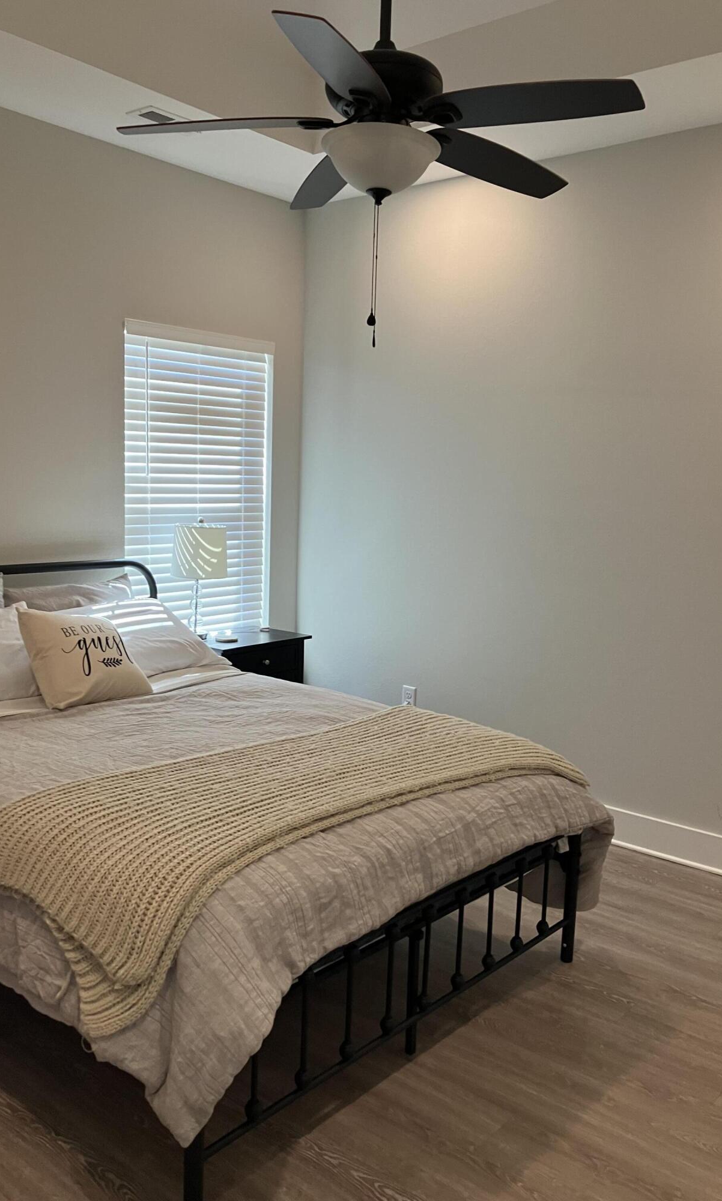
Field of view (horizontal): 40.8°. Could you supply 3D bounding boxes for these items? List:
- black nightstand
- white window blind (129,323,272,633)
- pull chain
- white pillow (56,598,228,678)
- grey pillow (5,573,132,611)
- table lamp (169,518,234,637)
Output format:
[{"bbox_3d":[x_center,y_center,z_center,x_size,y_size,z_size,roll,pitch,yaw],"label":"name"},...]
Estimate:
[{"bbox_3d":[-0.545,0.504,4.485,0.356,0.674,0.559,8,10,40],"label":"black nightstand"},{"bbox_3d":[-0.733,-0.512,4.428,0.090,1.381,0.857,8,10,40],"label":"white window blind"},{"bbox_3d":[0.034,-0.832,2.484,0.025,0.361,0.027,8,10,40],"label":"pull chain"},{"bbox_3d":[-0.906,0.155,3.810,0.690,0.170,0.440,-7,55,-50],"label":"white pillow"},{"bbox_3d":[-1.169,0.110,3.646,0.150,0.390,0.680,-21,-9,41],"label":"grey pillow"},{"bbox_3d":[-0.717,-0.093,4.314,0.250,0.542,0.250,2,8,0],"label":"table lamp"}]

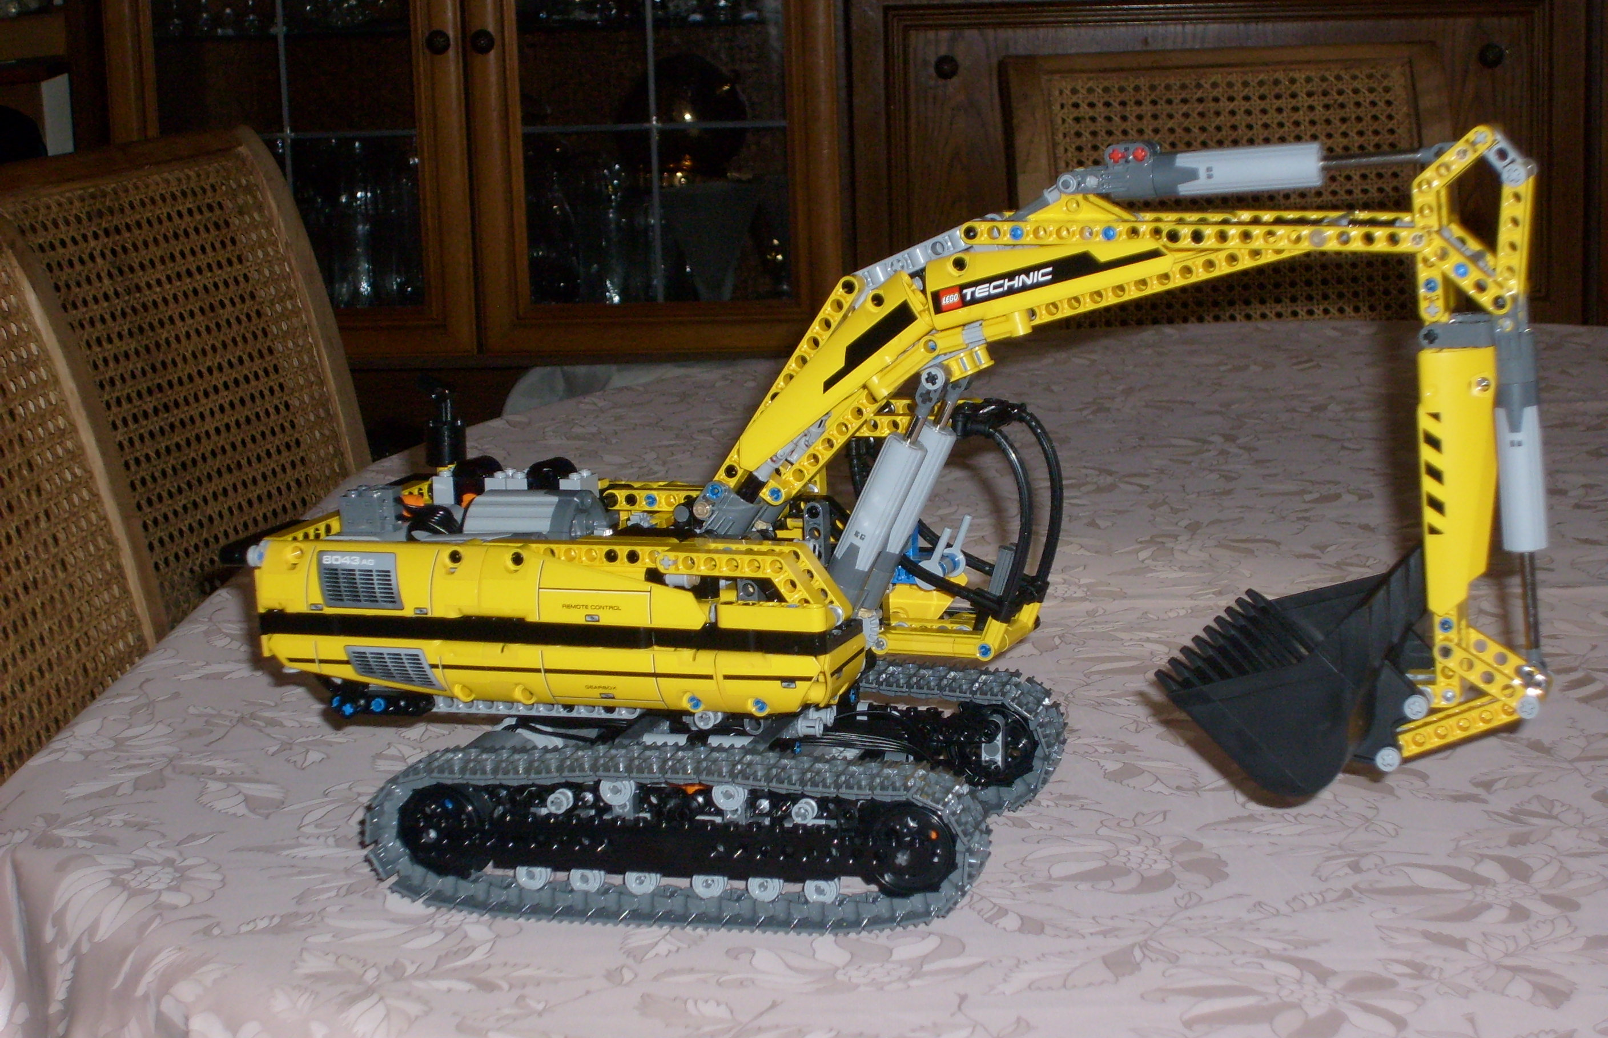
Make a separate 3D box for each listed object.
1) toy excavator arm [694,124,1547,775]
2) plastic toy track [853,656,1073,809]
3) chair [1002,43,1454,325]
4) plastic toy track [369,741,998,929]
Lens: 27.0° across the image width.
[{"bbox_3d":[0.103,-0.029,1.145,0.303,0.215,0.060,2,11,21],"label":"toy excavator arm"},{"bbox_3d":[-0.007,0.083,1.291,0.215,0.048,0.040,1,11,15],"label":"plastic toy track"},{"bbox_3d":[0.438,0.129,2.635,0.460,0.955,0.550,-4,11,-15],"label":"chair"},{"bbox_3d":[-0.044,0.109,1.153,0.215,0.048,0.040,1,11,15],"label":"plastic toy track"}]

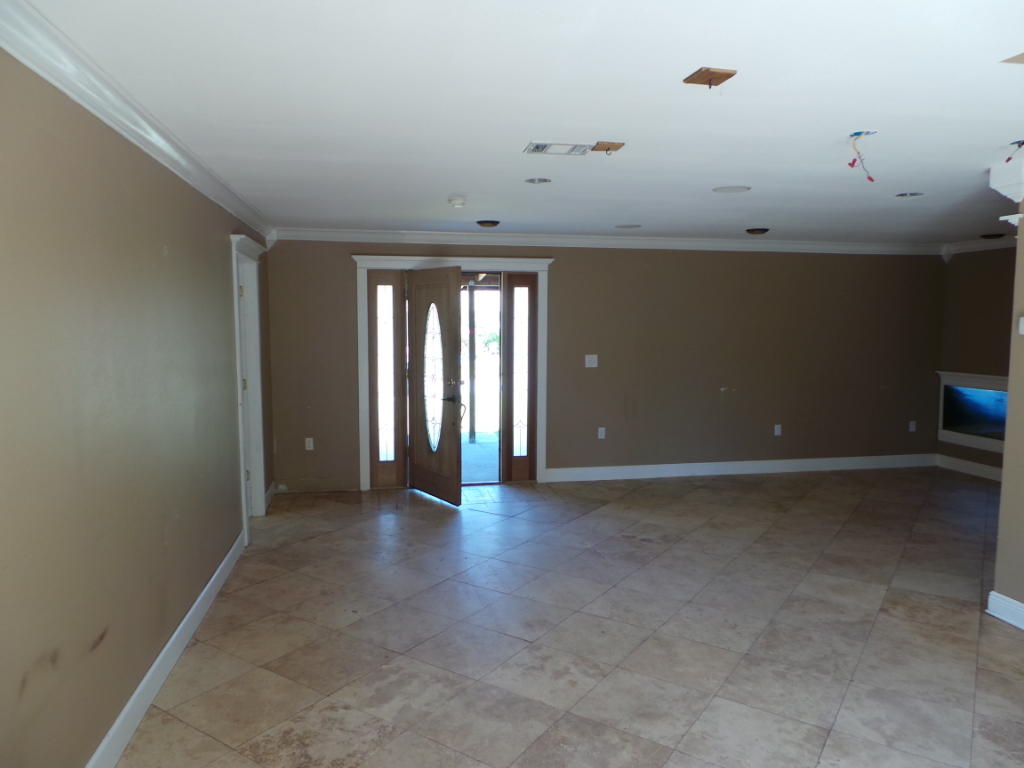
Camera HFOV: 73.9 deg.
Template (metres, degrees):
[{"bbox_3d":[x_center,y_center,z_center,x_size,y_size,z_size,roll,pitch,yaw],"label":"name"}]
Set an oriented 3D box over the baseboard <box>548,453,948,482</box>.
[{"bbox_3d":[2.543,0.883,7.217,4.510,0.143,0.020,-1,5,-11],"label":"baseboard"}]

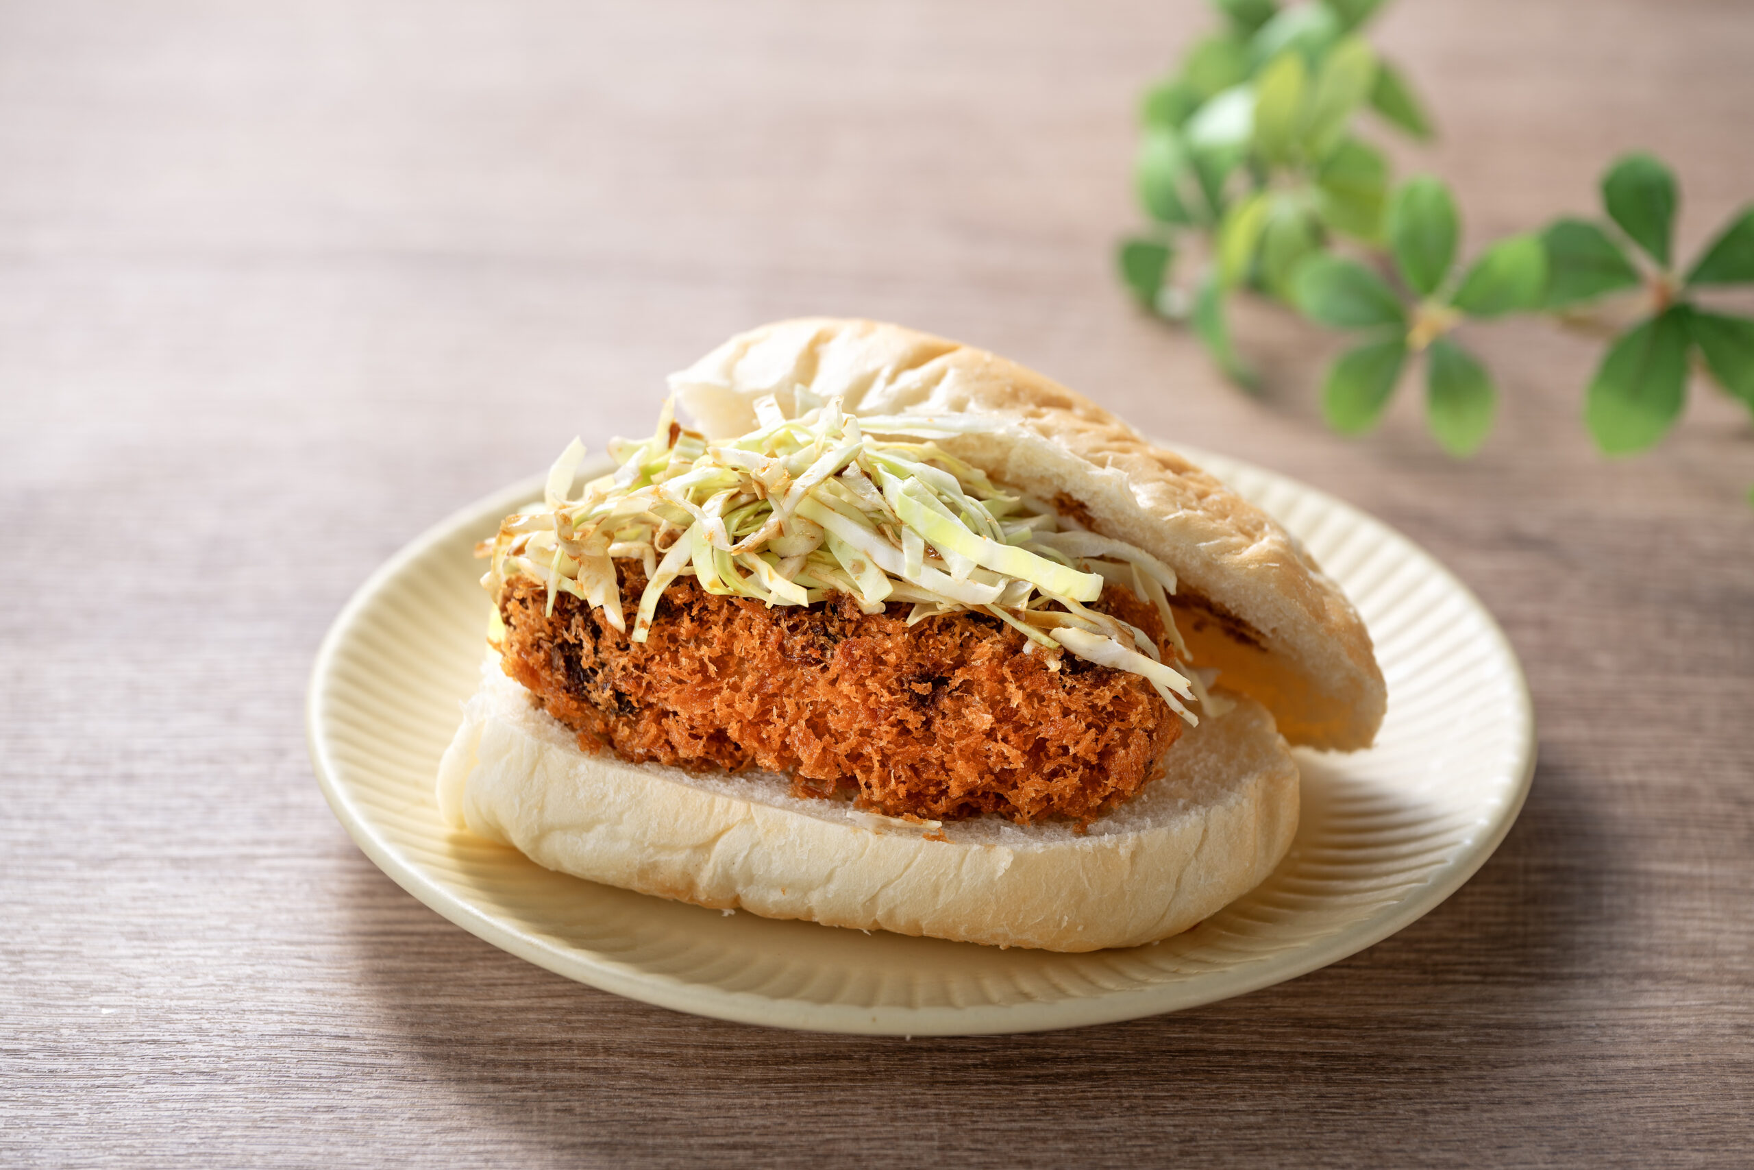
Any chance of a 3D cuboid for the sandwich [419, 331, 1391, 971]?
[{"bbox_3d":[0.009,0.003,0.952,0.146,0.076,0.088,8,30,13],"label":"sandwich"}]

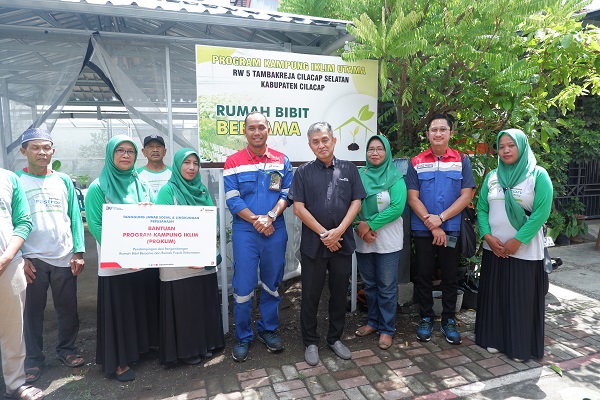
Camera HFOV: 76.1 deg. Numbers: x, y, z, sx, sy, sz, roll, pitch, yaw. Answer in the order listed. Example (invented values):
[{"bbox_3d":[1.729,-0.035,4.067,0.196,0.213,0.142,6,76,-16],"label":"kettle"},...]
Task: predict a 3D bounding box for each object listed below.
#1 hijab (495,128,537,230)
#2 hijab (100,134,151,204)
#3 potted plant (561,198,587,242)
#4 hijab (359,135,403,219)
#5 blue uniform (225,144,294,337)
[{"bbox_3d":[1.444,-0.129,2.574,0.280,0.685,0.300,4,8,37],"label":"hijab"},{"bbox_3d":[-1.122,-0.192,2.413,0.320,0.440,0.310,-5,8,-31],"label":"hijab"},{"bbox_3d":[4.433,0.303,6.234,0.370,0.690,0.370,4,8,36],"label":"potted plant"},{"bbox_3d":[0.578,-0.172,2.840,0.350,0.625,0.310,2,7,22],"label":"hijab"},{"bbox_3d":[-0.287,0.321,2.746,0.490,1.385,0.340,-1,7,-5],"label":"blue uniform"}]

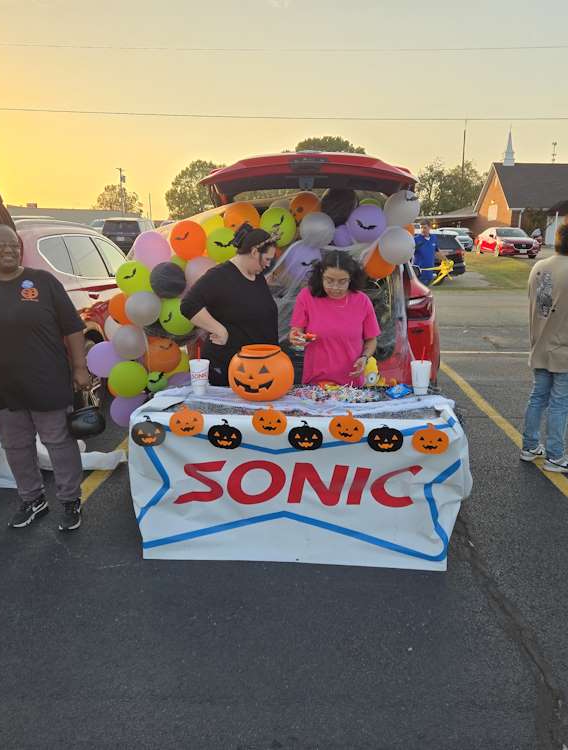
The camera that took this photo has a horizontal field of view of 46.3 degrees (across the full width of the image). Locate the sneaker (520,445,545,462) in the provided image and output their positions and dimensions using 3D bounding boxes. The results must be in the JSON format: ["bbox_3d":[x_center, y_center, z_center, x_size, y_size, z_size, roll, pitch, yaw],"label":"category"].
[{"bbox_3d":[1.856,0.558,4.787,0.290,0.120,0.110,-3,13,-17],"label":"sneaker"}]

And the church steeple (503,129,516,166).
[{"bbox_3d":[17.333,-17.440,51.000,0.870,2.850,0.870,0,12,0],"label":"church steeple"}]

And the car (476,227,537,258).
[{"bbox_3d":[11.228,-6.715,33.833,1.840,1.450,4.800,1,13,1],"label":"car"}]

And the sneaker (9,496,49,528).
[{"bbox_3d":[-1.439,0.781,3.749,0.105,0.115,0.280,4,12,17],"label":"sneaker"}]

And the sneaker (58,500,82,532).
[{"bbox_3d":[-1.201,0.755,3.736,0.105,0.120,0.280,-1,13,-7],"label":"sneaker"}]

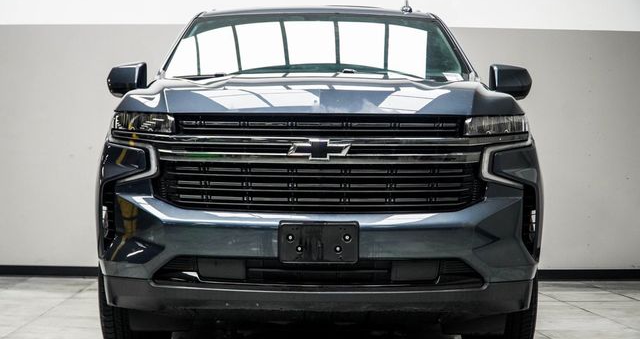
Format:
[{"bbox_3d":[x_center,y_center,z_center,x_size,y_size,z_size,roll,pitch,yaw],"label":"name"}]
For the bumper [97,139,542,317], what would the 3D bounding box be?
[{"bbox_3d":[0.000,0.228,4.450,1.980,0.710,0.560,1,-1,0],"label":"bumper"}]

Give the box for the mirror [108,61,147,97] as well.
[{"bbox_3d":[-1.070,-0.495,5.950,0.240,0.205,0.180,1,-1,0],"label":"mirror"}]

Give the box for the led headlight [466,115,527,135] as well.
[{"bbox_3d":[0.738,-0.183,4.450,0.300,0.100,0.230,1,-1,0],"label":"led headlight"}]

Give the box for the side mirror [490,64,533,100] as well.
[{"bbox_3d":[1.067,-0.484,5.950,0.245,0.205,0.180,1,-1,0],"label":"side mirror"}]

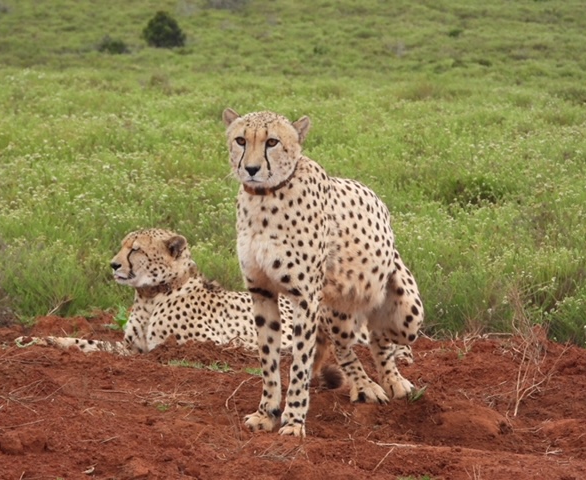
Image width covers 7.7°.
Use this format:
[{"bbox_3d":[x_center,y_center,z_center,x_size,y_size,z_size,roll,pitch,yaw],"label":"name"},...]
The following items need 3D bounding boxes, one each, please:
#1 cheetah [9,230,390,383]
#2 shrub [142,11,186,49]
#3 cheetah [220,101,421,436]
[{"bbox_3d":[-0.249,0.176,13.300,1.200,0.450,0.450,-1,5,-14],"label":"cheetah"},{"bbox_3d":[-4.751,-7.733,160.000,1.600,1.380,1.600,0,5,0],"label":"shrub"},{"bbox_3d":[0.084,0.062,12.000,0.300,0.900,0.850,3,6,27],"label":"cheetah"}]

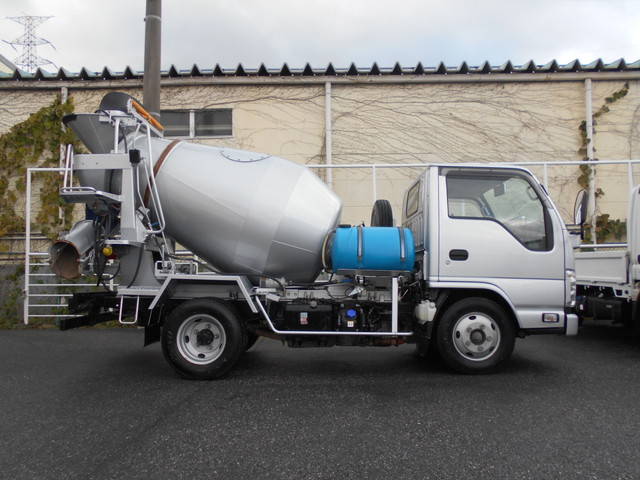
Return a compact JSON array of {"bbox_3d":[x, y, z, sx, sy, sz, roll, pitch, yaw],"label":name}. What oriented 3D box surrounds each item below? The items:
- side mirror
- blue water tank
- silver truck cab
[{"bbox_3d":[2.319,-0.284,4.268,0.080,0.335,0.180,-1,-3,11],"label":"side mirror"},{"bbox_3d":[0.462,0.099,4.667,0.830,0.435,0.435,-1,-3,-1],"label":"blue water tank"},{"bbox_3d":[1.686,0.107,5.162,1.500,1.610,1.690,-1,-3,-1],"label":"silver truck cab"}]

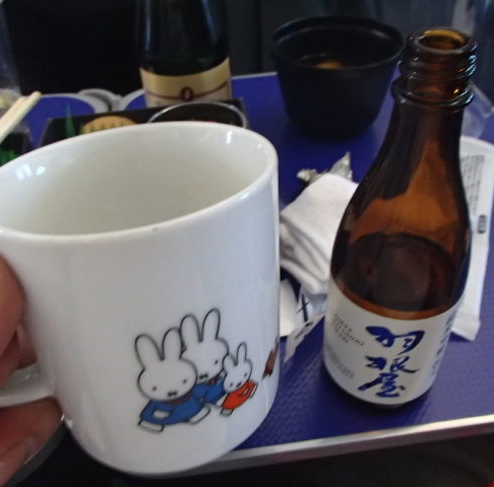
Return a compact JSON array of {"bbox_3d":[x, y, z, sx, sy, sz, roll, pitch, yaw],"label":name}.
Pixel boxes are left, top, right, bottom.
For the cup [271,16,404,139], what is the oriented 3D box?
[{"bbox_3d":[0.068,-0.126,0.405,0.093,0.062,0.093,4,44,8],"label":"cup"}]

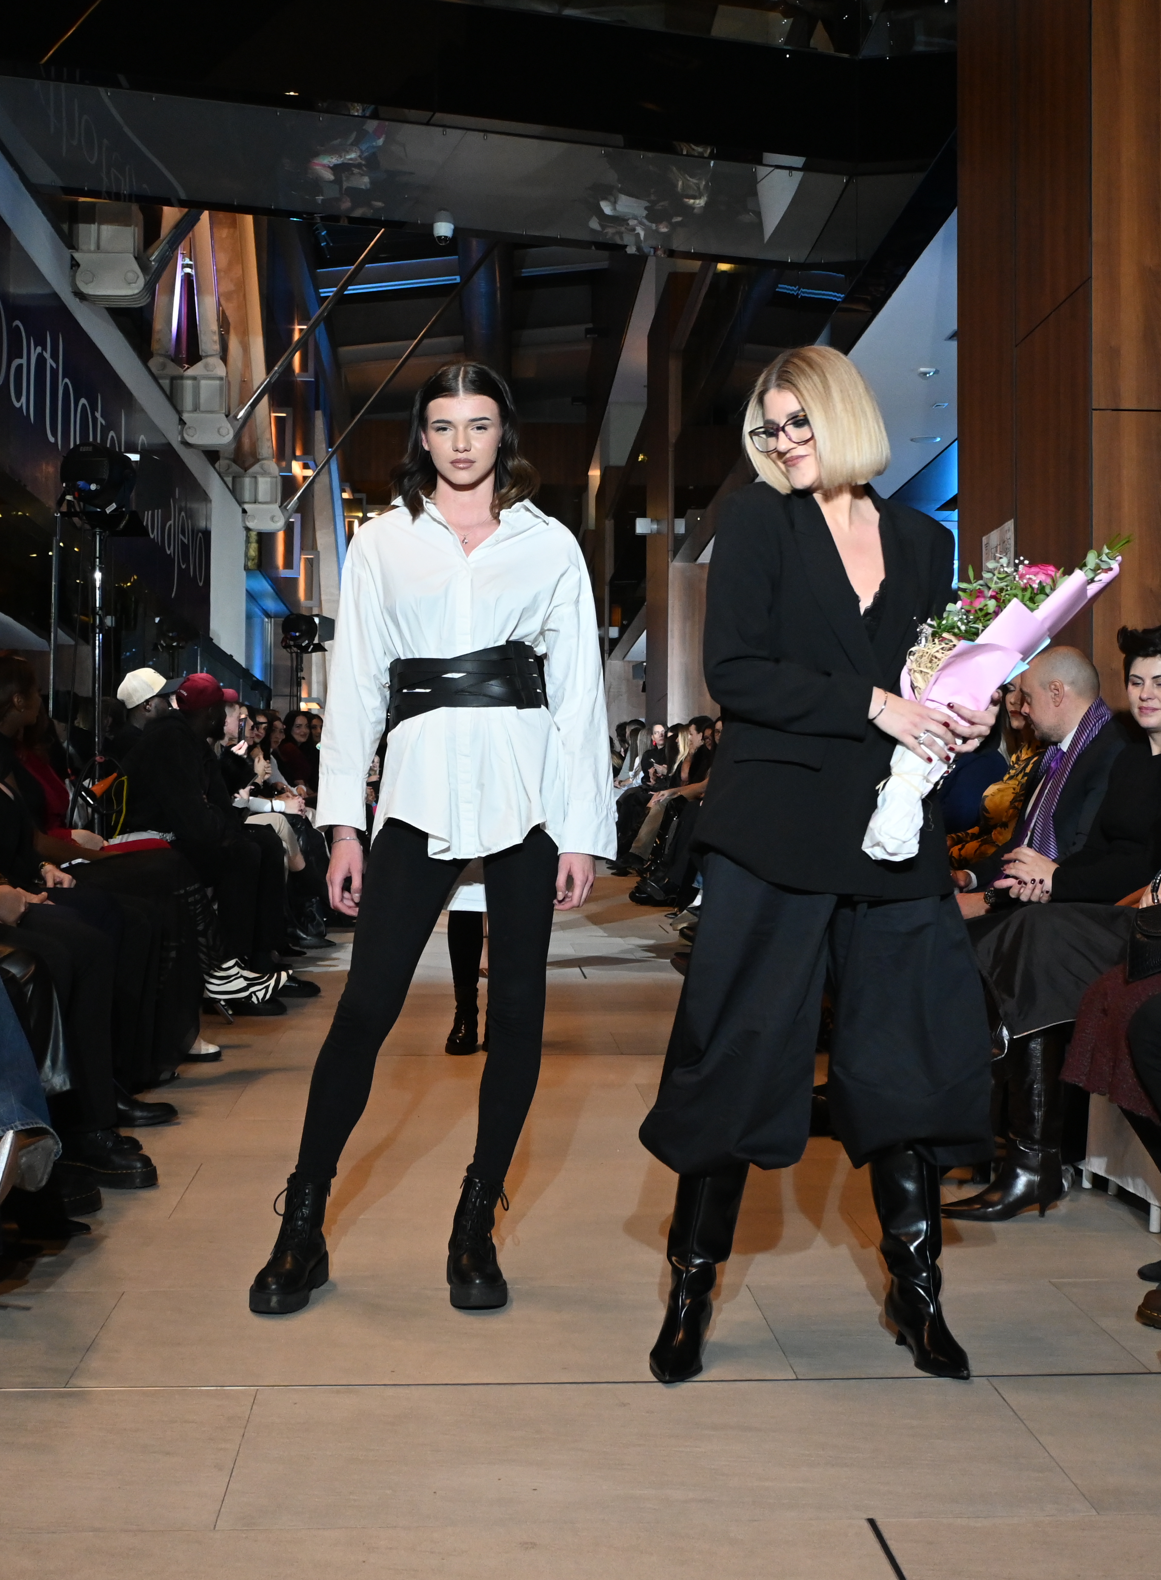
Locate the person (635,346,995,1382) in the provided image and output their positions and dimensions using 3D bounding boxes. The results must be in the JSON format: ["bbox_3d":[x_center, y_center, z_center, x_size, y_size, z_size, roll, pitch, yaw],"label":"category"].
[{"bbox_3d":[0.410,0.115,3.420,0.610,1.760,0.460,0,1,-12],"label":"person"}]

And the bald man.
[{"bbox_3d":[1.110,0.298,5.120,0.780,1.330,0.540,0,1,-13],"label":"bald man"}]

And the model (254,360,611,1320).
[{"bbox_3d":[-0.285,0.078,3.860,0.690,1.810,0.380,0,1,-3],"label":"model"}]

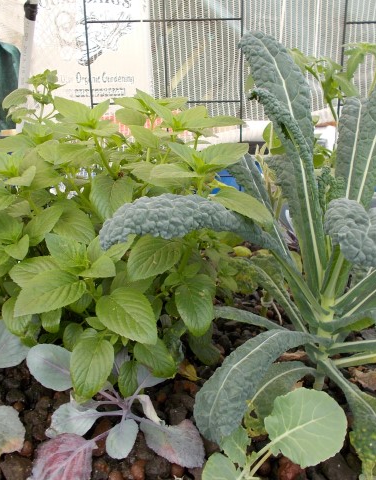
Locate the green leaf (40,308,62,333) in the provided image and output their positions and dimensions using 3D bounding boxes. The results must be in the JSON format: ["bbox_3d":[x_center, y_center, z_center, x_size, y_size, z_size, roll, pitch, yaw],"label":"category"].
[{"bbox_3d":[-0.175,0.097,0.619,0.027,0.043,0.015,-1,-9,0],"label":"green leaf"}]

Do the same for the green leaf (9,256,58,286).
[{"bbox_3d":[-0.170,0.034,0.552,0.067,0.017,0.042,-11,43,-32],"label":"green leaf"}]

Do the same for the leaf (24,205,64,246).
[{"bbox_3d":[-0.185,-0.020,0.621,0.064,0.054,0.044,-14,20,-40],"label":"leaf"}]

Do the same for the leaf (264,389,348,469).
[{"bbox_3d":[0.125,0.193,0.503,0.090,0.054,0.067,-7,17,-22],"label":"leaf"}]

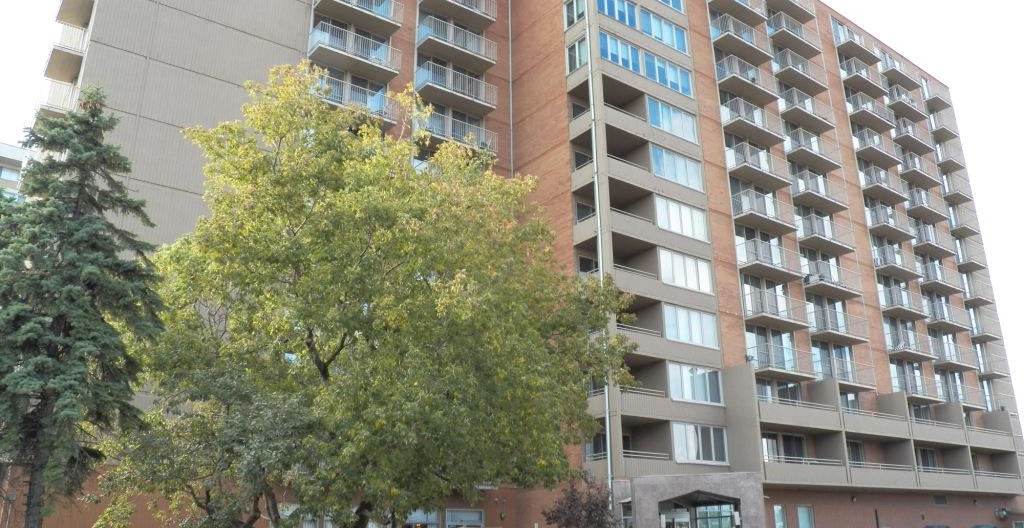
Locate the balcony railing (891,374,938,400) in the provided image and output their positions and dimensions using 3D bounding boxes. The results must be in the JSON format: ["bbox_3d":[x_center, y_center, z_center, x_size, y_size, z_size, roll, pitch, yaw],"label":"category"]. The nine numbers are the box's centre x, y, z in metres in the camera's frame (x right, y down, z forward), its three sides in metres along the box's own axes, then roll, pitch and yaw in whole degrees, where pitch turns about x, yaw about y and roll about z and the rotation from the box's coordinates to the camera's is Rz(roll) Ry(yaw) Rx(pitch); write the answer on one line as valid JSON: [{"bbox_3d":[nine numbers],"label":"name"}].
[{"bbox_3d":[24.354,7.498,49.363,4.110,1.160,1.040,14,-24,-36],"label":"balcony railing"}]

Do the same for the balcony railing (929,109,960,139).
[{"bbox_3d":[32.739,-10.404,62.918,2.373,1.160,1.040,14,-24,-36],"label":"balcony railing"}]

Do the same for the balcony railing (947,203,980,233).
[{"bbox_3d":[31.916,-2.786,58.511,2.323,1.197,1.052,14,-24,-35],"label":"balcony railing"}]

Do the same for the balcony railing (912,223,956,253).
[{"bbox_3d":[28.094,-1.480,55.141,4.000,1.120,1.030,14,-24,-35],"label":"balcony railing"}]

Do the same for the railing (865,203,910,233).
[{"bbox_3d":[24.176,-2.521,52.818,4.110,1.160,1.040,14,-24,-36],"label":"railing"}]

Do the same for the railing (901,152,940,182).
[{"bbox_3d":[28.041,-6.404,56.888,4.000,1.120,1.030,14,-24,-35],"label":"railing"}]

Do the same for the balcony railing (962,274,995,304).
[{"bbox_3d":[31.936,2.060,56.792,2.323,1.197,1.052,14,-24,-35],"label":"balcony railing"}]

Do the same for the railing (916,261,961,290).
[{"bbox_3d":[27.749,1.036,53.533,3.953,1.197,1.052,14,-24,-35],"label":"railing"}]

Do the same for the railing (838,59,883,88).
[{"bbox_3d":[23.999,-12.541,56.273,4.110,1.160,1.040,14,-24,-36],"label":"railing"}]

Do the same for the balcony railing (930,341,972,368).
[{"bbox_3d":[28.105,5.893,52.586,4.000,1.120,1.030,14,-24,-35],"label":"balcony railing"}]

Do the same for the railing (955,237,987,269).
[{"bbox_3d":[32.917,-0.385,59.463,2.373,1.160,1.040,14,-24,-36],"label":"railing"}]

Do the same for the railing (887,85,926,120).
[{"bbox_3d":[27.296,-10.972,57.241,3.920,1.191,1.040,14,-24,-35],"label":"railing"}]

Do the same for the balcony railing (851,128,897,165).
[{"bbox_3d":[23.645,-7.467,53.425,3.949,1.136,1.078,14,-24,-35],"label":"balcony railing"}]

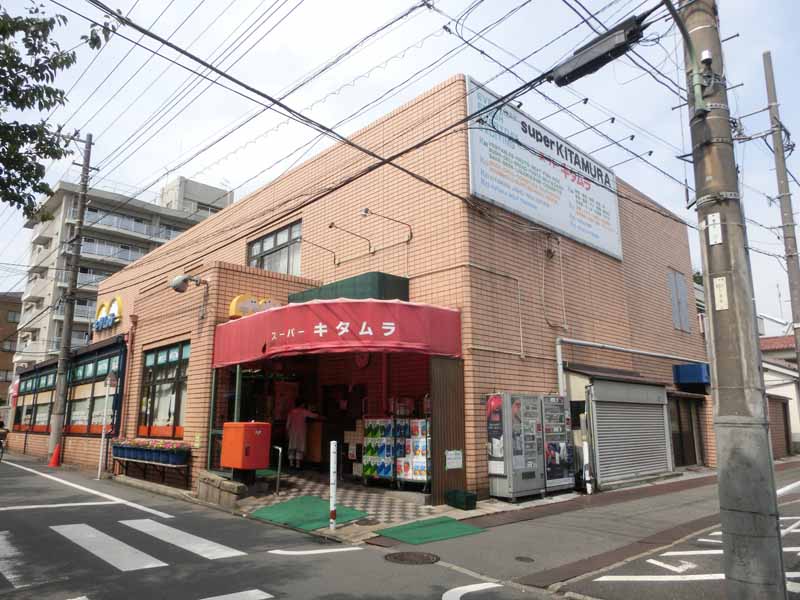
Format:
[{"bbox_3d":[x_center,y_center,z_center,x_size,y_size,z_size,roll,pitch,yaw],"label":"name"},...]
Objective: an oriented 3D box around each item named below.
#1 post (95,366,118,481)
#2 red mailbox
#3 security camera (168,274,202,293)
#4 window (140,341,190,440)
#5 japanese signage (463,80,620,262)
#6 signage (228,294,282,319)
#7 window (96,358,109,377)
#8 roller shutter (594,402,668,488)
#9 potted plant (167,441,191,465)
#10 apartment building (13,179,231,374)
[{"bbox_3d":[-7.646,3.201,14.471,0.350,2.850,0.150,11,-17,-42],"label":"post"},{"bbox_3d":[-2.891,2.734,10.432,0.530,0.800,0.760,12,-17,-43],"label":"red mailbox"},{"bbox_3d":[-4.765,-0.360,12.276,0.680,0.360,0.340,11,-17,-42],"label":"security camera"},{"bbox_3d":[-5.818,2.255,13.688,0.180,2.250,3.000,11,-17,-42],"label":"window"},{"bbox_3d":[3.655,-2.804,13.151,6.220,2.600,0.180,11,-17,-42],"label":"japanese signage"},{"bbox_3d":[-3.251,0.169,12.718,1.270,0.600,0.240,12,-17,-43],"label":"signage"},{"bbox_3d":[-9.238,2.093,17.233,0.080,0.500,1.050,12,-17,-43],"label":"window"},{"bbox_3d":[5.467,3.275,12.879,3.600,1.700,0.150,11,-17,-42],"label":"roller shutter"},{"bbox_3d":[-4.810,3.344,12.044,0.330,0.480,0.450,12,-17,-43],"label":"potted plant"},{"bbox_3d":[-27.126,1.721,56.507,18.500,24.700,11.800,12,-17,-43],"label":"apartment building"}]

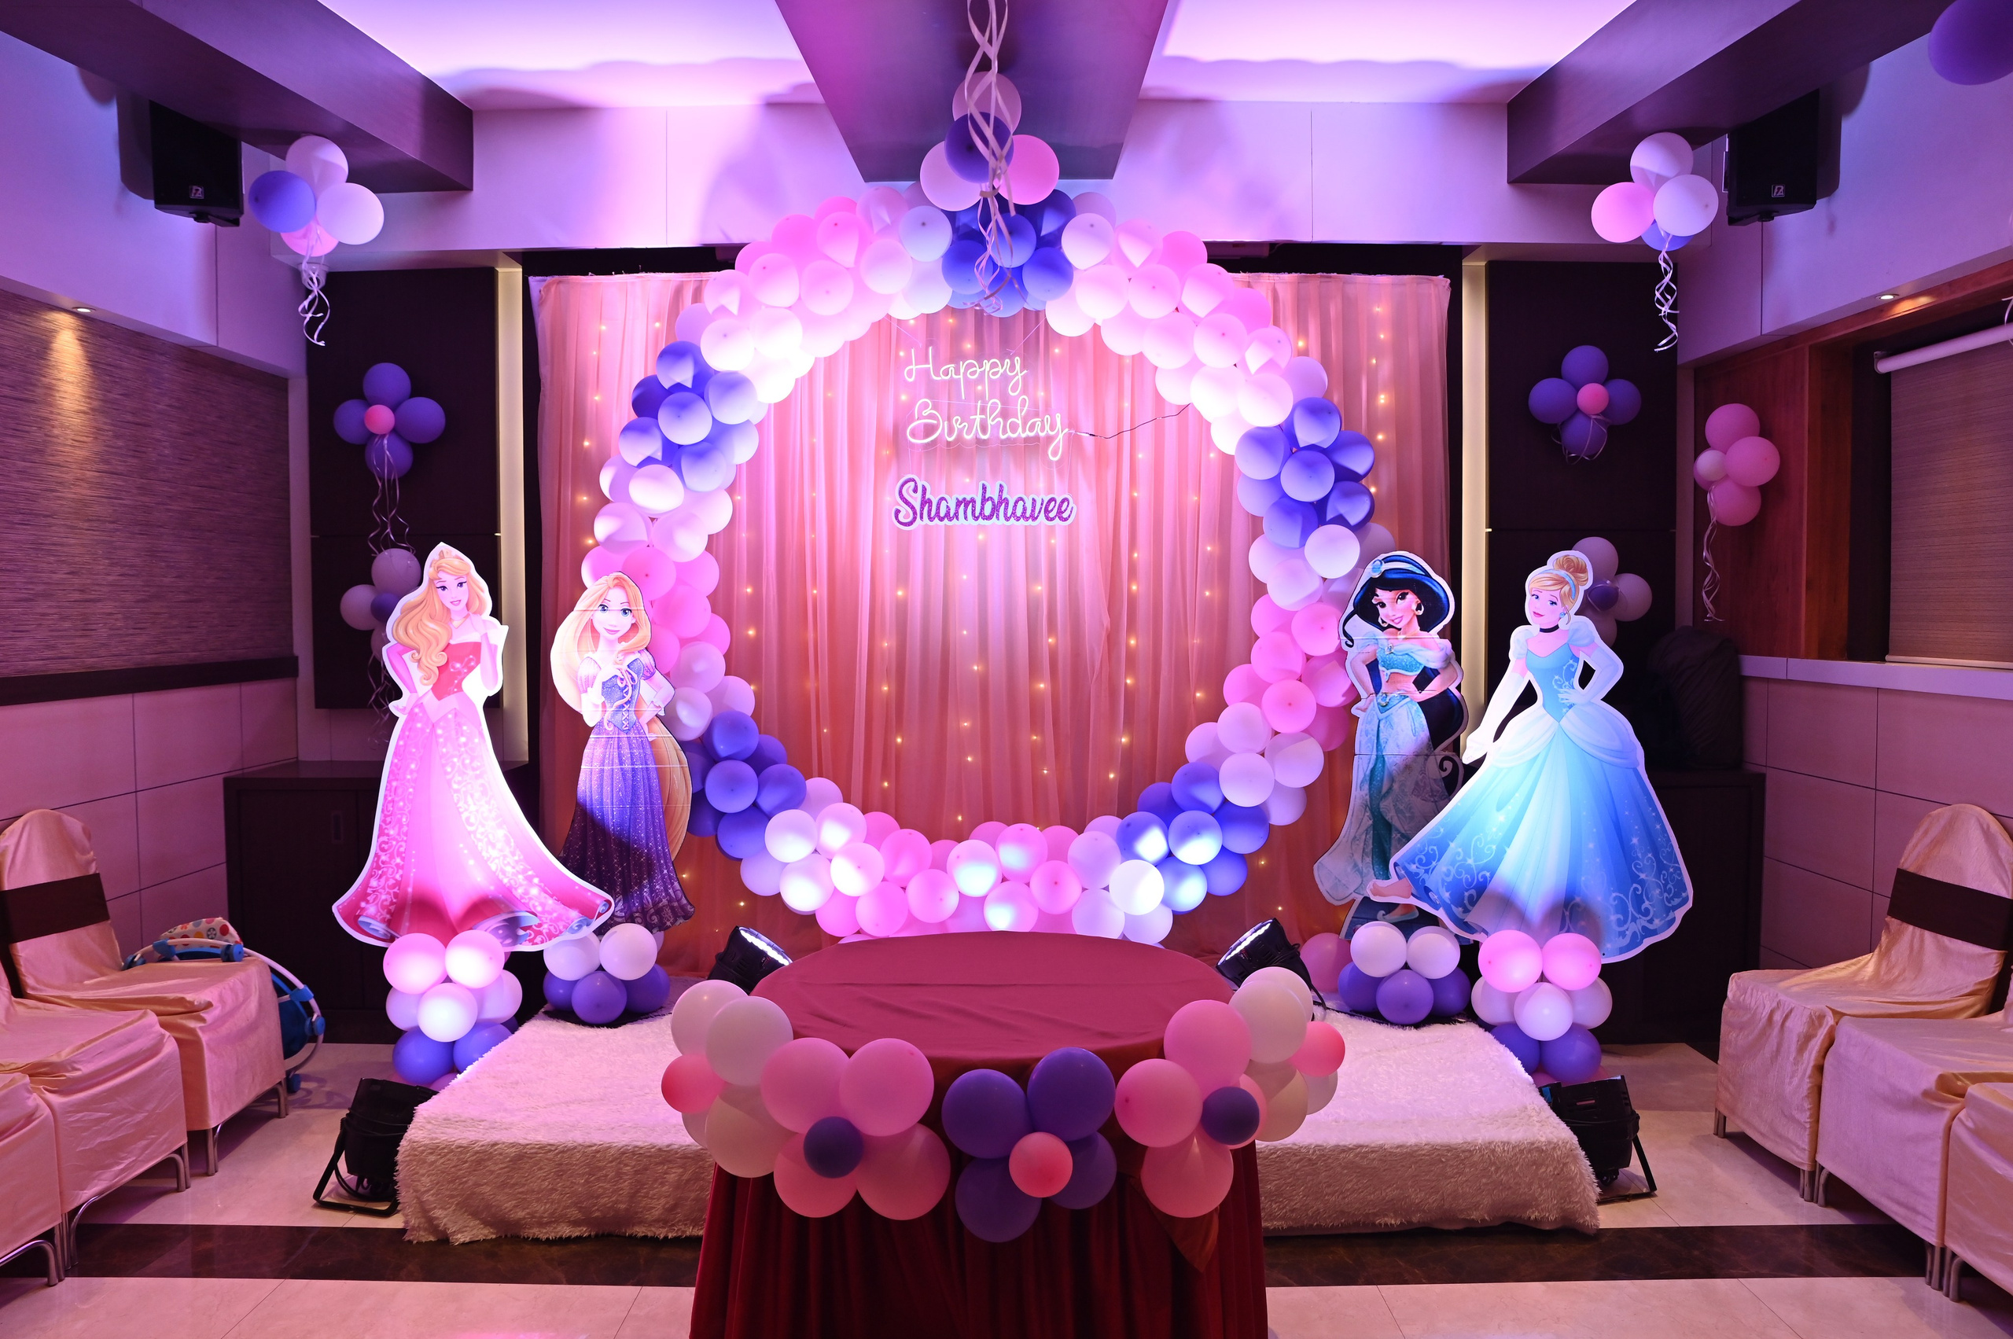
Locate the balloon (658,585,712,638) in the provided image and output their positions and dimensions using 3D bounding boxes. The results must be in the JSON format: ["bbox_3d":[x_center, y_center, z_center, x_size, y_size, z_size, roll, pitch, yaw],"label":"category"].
[{"bbox_3d":[-1.005,-0.179,4.530,0.168,0.168,0.175,0,2,0],"label":"balloon"}]

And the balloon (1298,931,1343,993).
[{"bbox_3d":[1.043,0.951,4.700,0.190,0.195,0.190,0,2,0],"label":"balloon"}]

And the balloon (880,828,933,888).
[{"bbox_3d":[-0.322,0.612,4.690,0.170,0.188,0.179,0,2,0],"label":"balloon"}]

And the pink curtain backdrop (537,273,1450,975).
[{"bbox_3d":[-0.029,-0.137,4.859,3.070,2.370,0.120,0,2,0],"label":"pink curtain backdrop"}]

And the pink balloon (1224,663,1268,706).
[{"bbox_3d":[0.801,0.070,4.757,0.175,0.175,0.175,0,2,0],"label":"pink balloon"}]

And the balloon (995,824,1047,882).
[{"bbox_3d":[0.049,0.596,4.730,0.175,0.185,0.185,0,2,0],"label":"balloon"}]

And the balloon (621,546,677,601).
[{"bbox_3d":[-1.165,-0.312,4.730,0.177,0.180,0.185,0,2,0],"label":"balloon"}]

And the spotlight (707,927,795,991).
[{"bbox_3d":[-0.827,0.965,4.560,0.240,0.260,0.230,35,-6,-12],"label":"spotlight"}]

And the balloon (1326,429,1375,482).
[{"bbox_3d":[1.109,-0.690,4.705,0.173,0.171,0.172,0,2,0],"label":"balloon"}]

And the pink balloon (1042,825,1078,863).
[{"bbox_3d":[0.173,0.588,4.707,0.168,0.168,0.175,0,2,0],"label":"pink balloon"}]

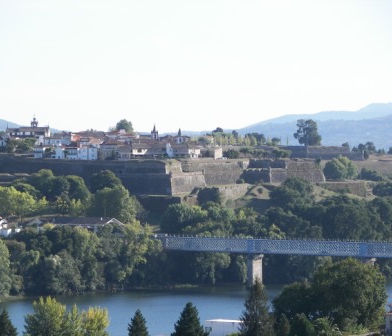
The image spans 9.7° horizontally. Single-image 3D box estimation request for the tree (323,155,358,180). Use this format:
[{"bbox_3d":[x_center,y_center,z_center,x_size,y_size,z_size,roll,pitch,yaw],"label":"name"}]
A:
[{"bbox_3d":[85.450,0.060,1370.020,21.000,15.500,18.000,0,0,0],"label":"tree"}]

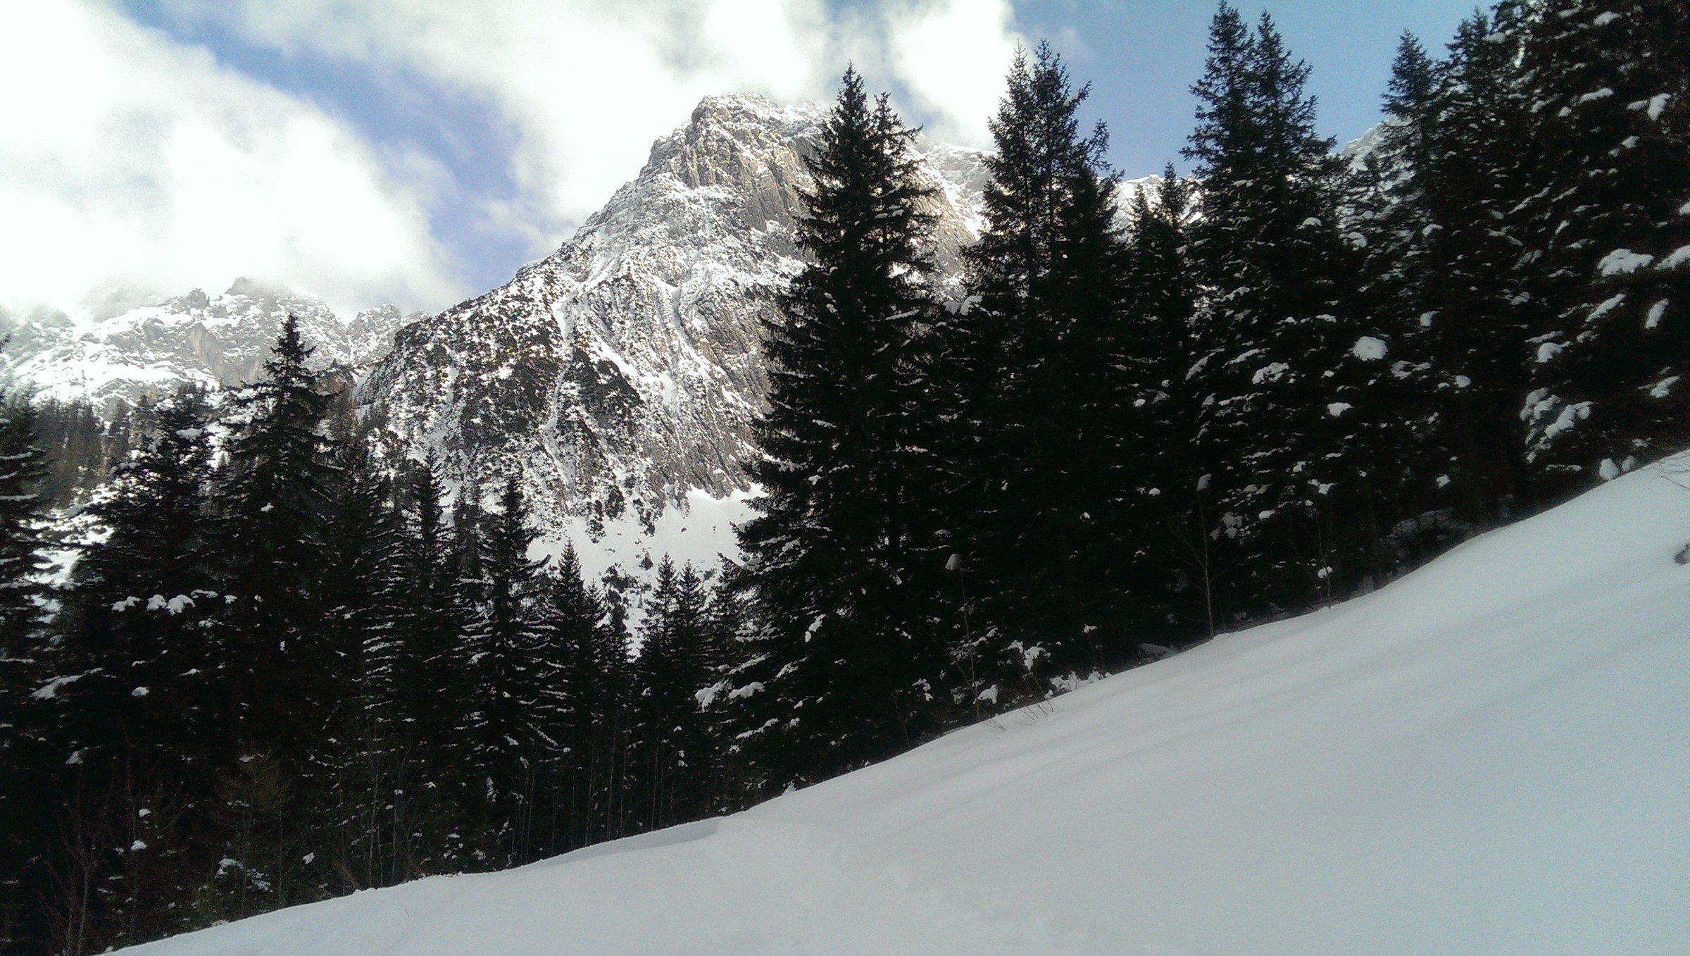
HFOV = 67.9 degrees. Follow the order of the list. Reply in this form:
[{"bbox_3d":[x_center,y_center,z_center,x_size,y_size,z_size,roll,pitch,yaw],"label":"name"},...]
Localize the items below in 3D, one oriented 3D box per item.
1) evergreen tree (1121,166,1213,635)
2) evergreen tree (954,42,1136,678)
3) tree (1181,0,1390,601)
[{"bbox_3d":[7.355,-2.006,29.004,2.240,11.310,2.240,-5,-15,14],"label":"evergreen tree"},{"bbox_3d":[4.159,-2.931,26.278,3.700,14.120,3.700,-3,-15,9],"label":"evergreen tree"},{"bbox_3d":[8.111,-3.442,23.153,3.520,12.080,3.520,-6,-16,20],"label":"tree"}]

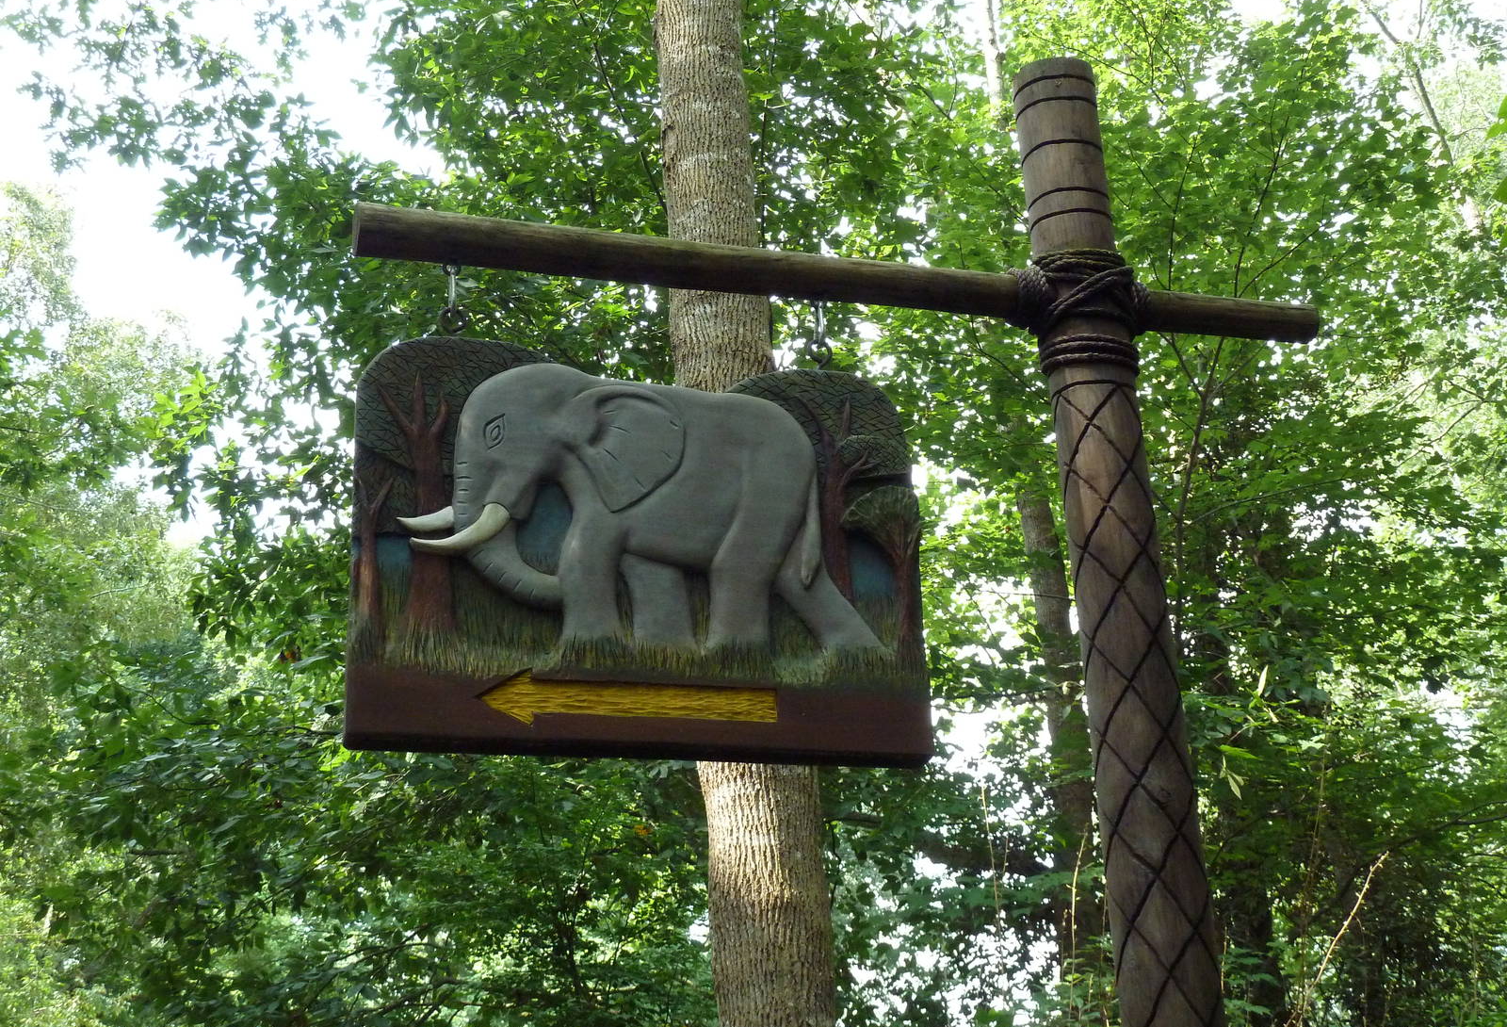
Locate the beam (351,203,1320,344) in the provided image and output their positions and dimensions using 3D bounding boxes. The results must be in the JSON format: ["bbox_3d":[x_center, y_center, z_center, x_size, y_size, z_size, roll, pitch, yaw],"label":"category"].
[{"bbox_3d":[0.232,-0.455,4.106,2.004,0.093,0.093,3,-21,-18],"label":"beam"}]

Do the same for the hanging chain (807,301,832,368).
[{"bbox_3d":[0.133,-0.347,4.049,0.047,0.136,0.038,4,-21,-18],"label":"hanging chain"}]

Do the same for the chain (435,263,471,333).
[{"bbox_3d":[-0.550,-0.393,3.829,0.048,0.138,0.038,4,-21,-18],"label":"chain"}]

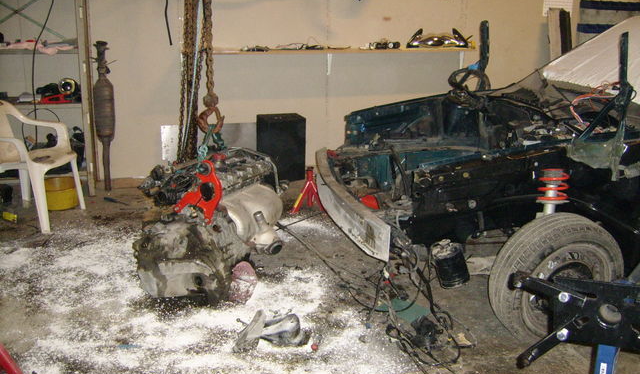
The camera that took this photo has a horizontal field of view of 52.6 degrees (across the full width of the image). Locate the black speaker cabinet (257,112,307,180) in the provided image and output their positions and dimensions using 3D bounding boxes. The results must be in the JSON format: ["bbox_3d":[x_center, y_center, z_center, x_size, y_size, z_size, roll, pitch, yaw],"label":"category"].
[{"bbox_3d":[-0.366,-0.370,6.140,0.385,0.570,0.450,-2,12,-14],"label":"black speaker cabinet"}]

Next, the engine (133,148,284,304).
[{"bbox_3d":[-0.546,0.135,3.490,0.590,0.650,0.750,5,13,20],"label":"engine"}]

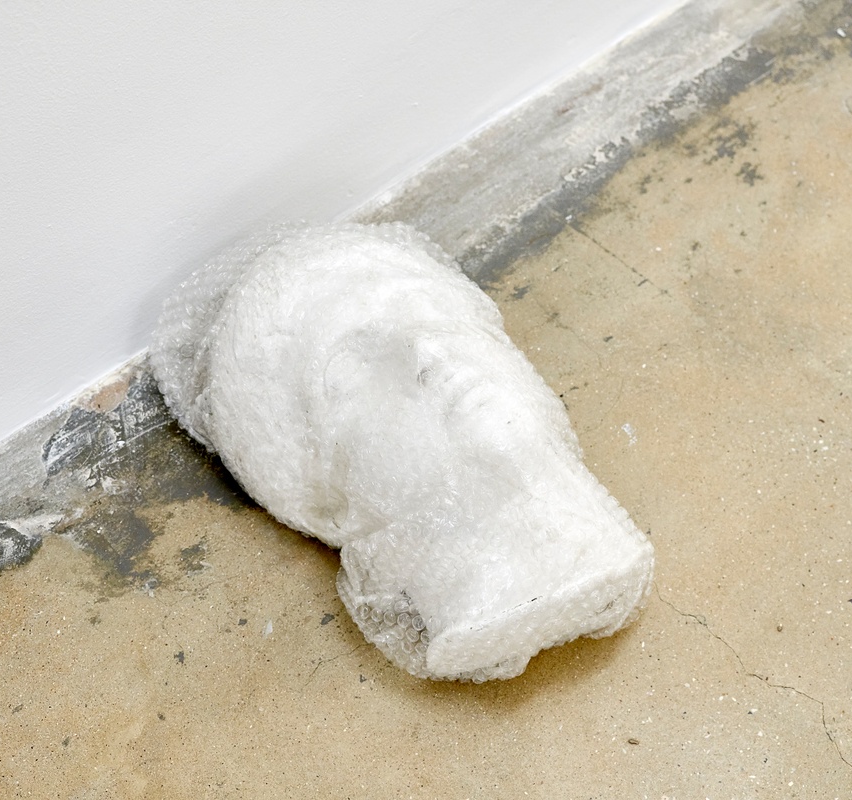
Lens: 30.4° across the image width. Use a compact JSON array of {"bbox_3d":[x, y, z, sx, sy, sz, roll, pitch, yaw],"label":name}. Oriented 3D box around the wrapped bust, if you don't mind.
[{"bbox_3d":[-0.017,0.022,1.155,0.225,0.205,0.385,-36,69,-24],"label":"wrapped bust"}]

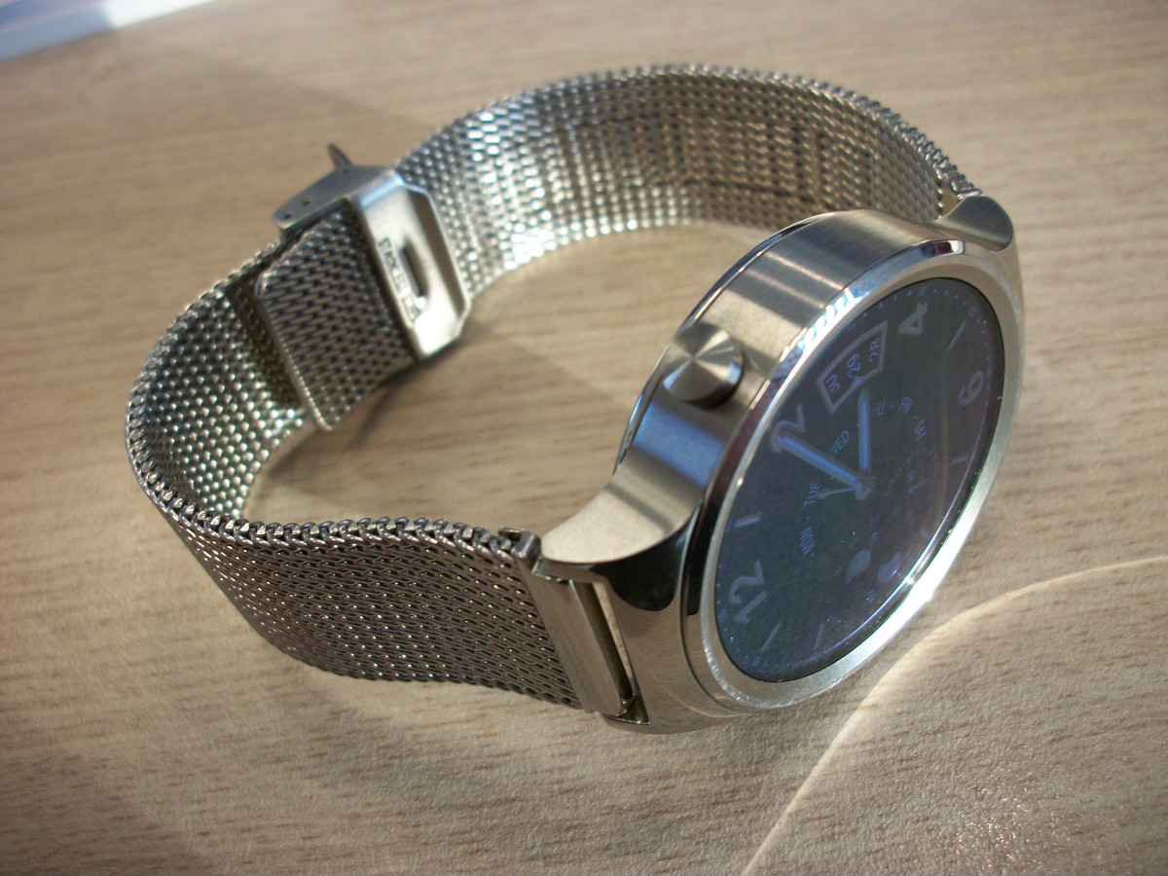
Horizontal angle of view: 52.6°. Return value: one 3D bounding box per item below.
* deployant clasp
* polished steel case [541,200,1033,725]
[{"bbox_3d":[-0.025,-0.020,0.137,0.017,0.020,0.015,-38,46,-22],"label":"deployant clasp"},{"bbox_3d":[0.020,0.002,0.098,0.051,0.043,0.011,-38,46,-22],"label":"polished steel case"}]

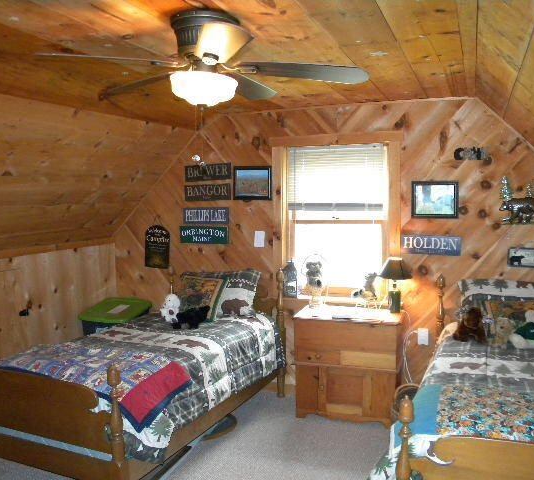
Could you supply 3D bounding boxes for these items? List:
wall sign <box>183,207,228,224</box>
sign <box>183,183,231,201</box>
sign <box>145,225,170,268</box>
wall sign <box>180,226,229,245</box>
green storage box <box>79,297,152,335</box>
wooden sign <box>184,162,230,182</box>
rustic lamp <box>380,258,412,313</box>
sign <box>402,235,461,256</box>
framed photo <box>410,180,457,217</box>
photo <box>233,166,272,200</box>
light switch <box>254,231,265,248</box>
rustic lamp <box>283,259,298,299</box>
[{"bbox_3d":[-0.526,-0.210,4.524,0.449,0.137,0.020,2,6,22],"label":"wall sign"},{"bbox_3d":[-0.508,-0.410,4.497,0.450,0.136,0.020,2,6,22],"label":"sign"},{"bbox_3d":[-0.997,0.063,4.746,0.266,0.402,0.015,2,6,22],"label":"sign"},{"bbox_3d":[-0.548,-0.041,4.549,0.479,0.153,0.020,2,6,22],"label":"wall sign"},{"bbox_3d":[-1.237,0.766,4.298,0.450,0.380,0.580,0,6,10],"label":"green storage box"},{"bbox_3d":[-0.481,-0.555,4.274,0.430,0.136,0.020,2,6,22],"label":"wooden sign"},{"bbox_3d":[0.953,0.337,3.842,0.236,0.402,0.236,2,6,22],"label":"rustic lamp"},{"bbox_3d":[1.176,0.041,3.680,0.405,0.137,0.020,2,6,22],"label":"sign"},{"bbox_3d":[1.233,-0.292,3.793,0.325,0.268,0.025,2,6,22],"label":"framed photo"},{"bbox_3d":[-0.114,-0.471,4.326,0.349,0.283,0.025,2,6,22],"label":"photo"},{"bbox_3d":[-0.058,-0.006,4.170,0.078,0.122,0.013,2,6,22],"label":"light switch"},{"bbox_3d":[0.186,0.307,4.103,0.090,0.280,0.090,2,6,22],"label":"rustic lamp"}]

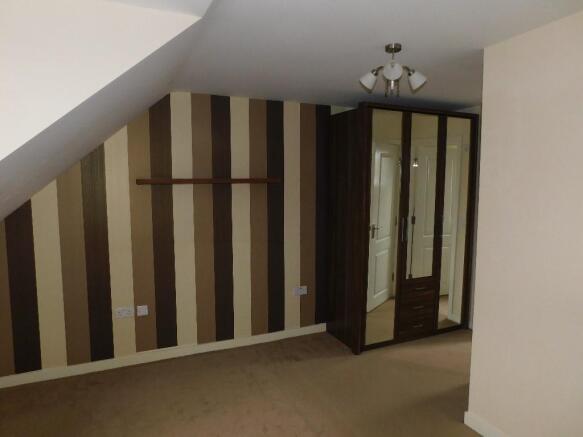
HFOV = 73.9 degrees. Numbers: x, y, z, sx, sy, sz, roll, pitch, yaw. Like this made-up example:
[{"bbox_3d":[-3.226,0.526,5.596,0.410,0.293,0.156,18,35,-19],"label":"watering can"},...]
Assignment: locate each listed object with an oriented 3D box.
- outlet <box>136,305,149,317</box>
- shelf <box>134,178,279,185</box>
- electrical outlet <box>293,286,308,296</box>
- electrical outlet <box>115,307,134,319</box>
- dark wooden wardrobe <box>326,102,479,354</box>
[{"bbox_3d":[-1.272,0.791,3.315,0.086,0.088,0.013,-2,6,-23],"label":"outlet"},{"bbox_3d":[-0.688,-0.320,3.355,1.199,0.041,0.219,-2,6,-23],"label":"shelf"},{"bbox_3d":[0.093,0.736,3.903,0.145,0.086,0.013,-2,6,-23],"label":"electrical outlet"},{"bbox_3d":[-1.402,0.797,3.259,0.141,0.088,0.013,-2,6,-23],"label":"electrical outlet"},{"bbox_3d":[1.120,0.073,3.973,1.411,2.248,0.574,-2,6,-23],"label":"dark wooden wardrobe"}]

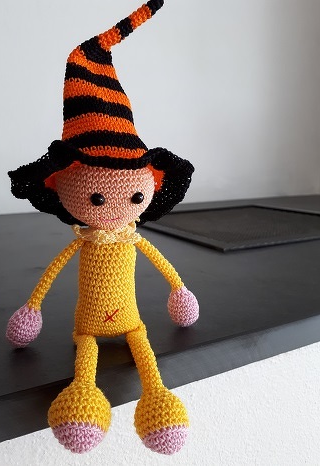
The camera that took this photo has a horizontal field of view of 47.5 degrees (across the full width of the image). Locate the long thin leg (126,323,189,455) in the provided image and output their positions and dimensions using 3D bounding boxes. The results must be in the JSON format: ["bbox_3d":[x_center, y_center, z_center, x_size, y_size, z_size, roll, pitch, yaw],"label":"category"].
[{"bbox_3d":[-0.006,0.099,0.244,0.035,0.035,0.086,-5,51,-18],"label":"long thin leg"}]

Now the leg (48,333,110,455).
[{"bbox_3d":[-0.051,0.093,0.226,0.035,0.035,0.081,-3,33,-13],"label":"leg"}]

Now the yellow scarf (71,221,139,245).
[{"bbox_3d":[-0.040,0.000,0.269,0.051,0.015,0.046,-3,12,-14],"label":"yellow scarf"}]

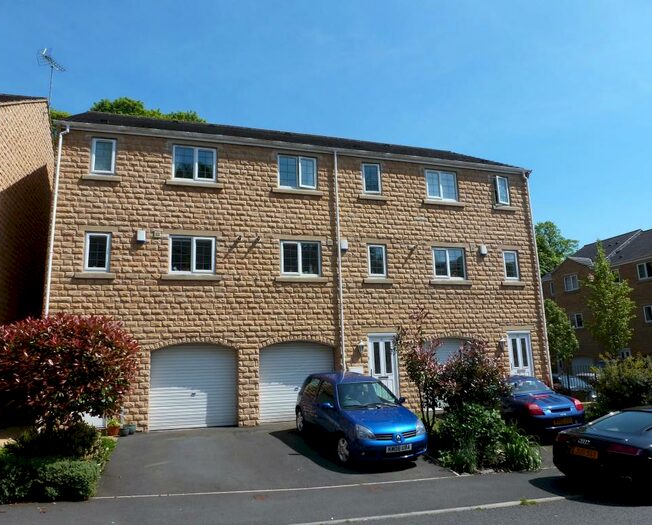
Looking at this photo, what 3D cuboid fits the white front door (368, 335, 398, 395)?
[{"bbox_3d":[1.709,3.145,14.204,0.910,2.100,0.100,2,-10,-17],"label":"white front door"}]

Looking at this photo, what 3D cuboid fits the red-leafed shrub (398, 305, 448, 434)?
[{"bbox_3d":[2.207,2.470,11.100,1.220,2.750,1.200,2,-12,-17],"label":"red-leafed shrub"}]

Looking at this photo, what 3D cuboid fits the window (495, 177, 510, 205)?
[{"bbox_3d":[6.019,-2.440,16.544,0.544,0.975,0.150,2,-10,-17],"label":"window"}]

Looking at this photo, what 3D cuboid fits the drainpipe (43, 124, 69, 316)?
[{"bbox_3d":[-6.801,0.177,12.095,0.250,8.000,0.200,2,-12,-17],"label":"drainpipe"}]

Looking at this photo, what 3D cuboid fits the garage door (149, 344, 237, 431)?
[{"bbox_3d":[-3.429,3.210,12.735,2.200,2.170,0.080,2,-12,-17],"label":"garage door"}]

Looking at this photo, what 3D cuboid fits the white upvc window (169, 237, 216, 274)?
[{"bbox_3d":[-3.666,-0.191,13.366,1.200,1.010,0.100,2,-12,-17],"label":"white upvc window"}]

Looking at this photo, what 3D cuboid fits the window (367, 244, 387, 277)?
[{"bbox_3d":[1.572,-0.038,14.930,0.590,0.990,0.100,2,-12,-17],"label":"window"}]

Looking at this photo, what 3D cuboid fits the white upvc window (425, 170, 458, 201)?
[{"bbox_3d":[3.797,-2.509,15.847,1.142,0.975,0.100,2,-10,-17],"label":"white upvc window"}]

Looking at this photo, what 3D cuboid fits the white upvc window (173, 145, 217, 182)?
[{"bbox_3d":[-3.650,-2.742,13.511,1.166,0.975,0.100,2,-10,-17],"label":"white upvc window"}]

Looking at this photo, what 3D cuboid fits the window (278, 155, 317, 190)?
[{"bbox_3d":[-0.836,-2.654,14.394,1.187,0.975,0.100,2,-10,-17],"label":"window"}]

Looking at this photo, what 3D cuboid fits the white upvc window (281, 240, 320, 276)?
[{"bbox_3d":[-0.732,-0.099,14.241,1.180,1.010,0.100,2,-12,-17],"label":"white upvc window"}]

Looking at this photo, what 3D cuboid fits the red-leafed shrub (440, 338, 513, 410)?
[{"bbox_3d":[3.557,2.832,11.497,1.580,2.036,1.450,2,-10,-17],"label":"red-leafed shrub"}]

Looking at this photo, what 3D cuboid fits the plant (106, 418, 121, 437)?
[{"bbox_3d":[-5.087,3.954,11.629,0.340,0.460,0.340,2,-12,-17],"label":"plant"}]

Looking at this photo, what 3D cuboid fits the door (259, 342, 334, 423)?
[{"bbox_3d":[-0.771,3.293,13.528,2.200,2.170,0.080,2,-12,-17],"label":"door"}]

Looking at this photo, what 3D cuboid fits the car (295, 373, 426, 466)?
[{"bbox_3d":[0.600,3.168,10.329,1.680,1.420,3.810,2,-6,-22],"label":"car"}]

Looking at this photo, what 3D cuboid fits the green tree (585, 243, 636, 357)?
[{"bbox_3d":[11.685,2.277,19.989,2.150,6.080,2.150,2,-12,-17],"label":"green tree"}]

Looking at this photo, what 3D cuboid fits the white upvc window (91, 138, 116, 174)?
[{"bbox_3d":[-6.045,-2.868,13.228,0.600,1.000,0.100,2,-12,-17],"label":"white upvc window"}]

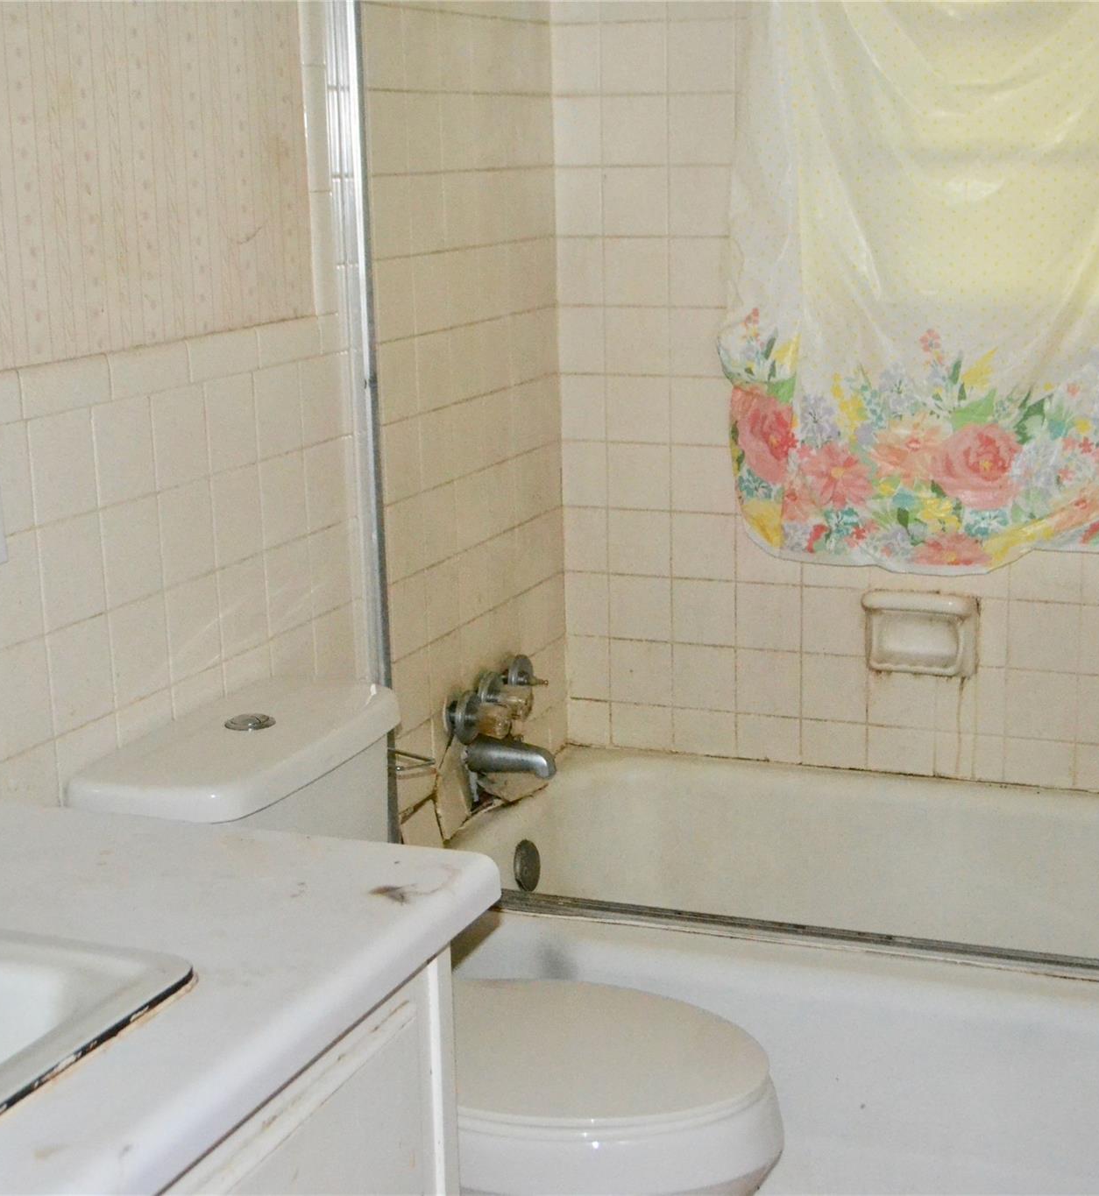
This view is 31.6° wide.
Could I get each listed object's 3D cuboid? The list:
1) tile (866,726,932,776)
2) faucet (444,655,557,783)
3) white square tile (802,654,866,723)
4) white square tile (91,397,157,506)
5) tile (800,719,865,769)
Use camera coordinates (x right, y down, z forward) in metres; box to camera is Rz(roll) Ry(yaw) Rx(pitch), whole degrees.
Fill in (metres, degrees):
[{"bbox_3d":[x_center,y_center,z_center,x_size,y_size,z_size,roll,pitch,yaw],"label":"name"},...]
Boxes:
[{"bbox_3d":[0.563,0.242,3.117,0.108,0.074,0.009,4,14,22],"label":"tile"},{"bbox_3d":[-0.045,0.188,2.940,0.147,0.180,0.247,4,14,22],"label":"faucet"},{"bbox_3d":[0.460,0.144,3.139,0.108,0.108,0.008,4,14,22],"label":"white square tile"},{"bbox_3d":[-0.461,-0.159,2.104,0.009,0.109,0.108,4,14,22],"label":"white square tile"},{"bbox_3d":[0.462,0.236,3.158,0.108,0.075,0.009,4,14,22],"label":"tile"}]

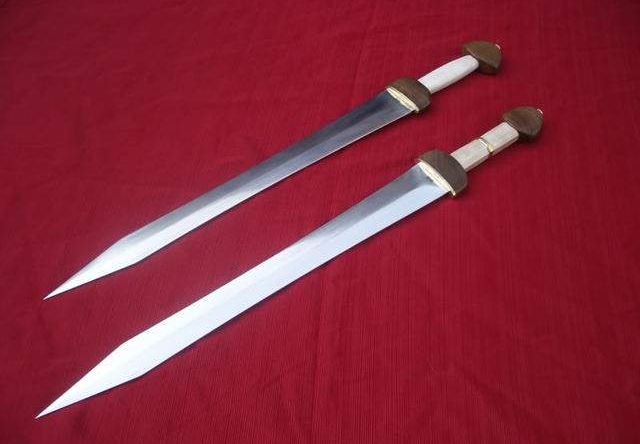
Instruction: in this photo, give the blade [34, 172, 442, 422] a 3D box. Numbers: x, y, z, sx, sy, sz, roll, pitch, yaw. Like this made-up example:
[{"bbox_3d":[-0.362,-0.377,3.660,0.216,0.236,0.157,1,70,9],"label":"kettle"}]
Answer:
[{"bbox_3d":[-0.066,0.068,0.724,0.523,0.007,0.060,-31,56,-21],"label":"blade"}]

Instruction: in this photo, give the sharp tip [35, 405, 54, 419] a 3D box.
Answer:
[{"bbox_3d":[-0.268,0.187,0.632,0.020,0.003,0.009,-31,56,-21],"label":"sharp tip"}]

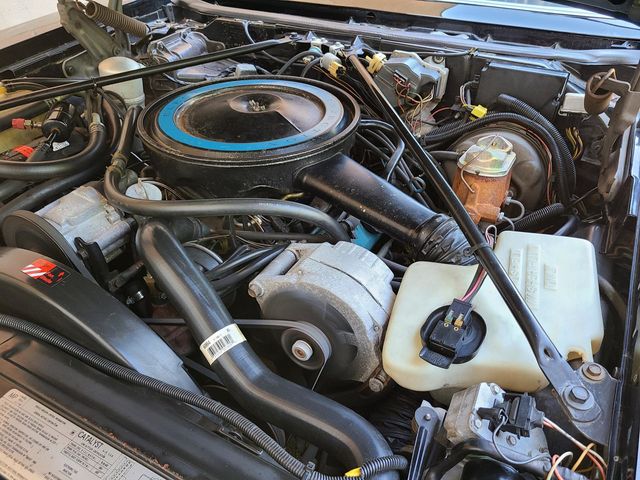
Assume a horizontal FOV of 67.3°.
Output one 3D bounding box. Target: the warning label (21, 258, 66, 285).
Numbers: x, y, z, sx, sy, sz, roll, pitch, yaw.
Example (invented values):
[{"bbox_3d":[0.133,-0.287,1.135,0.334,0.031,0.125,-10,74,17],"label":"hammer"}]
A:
[{"bbox_3d":[-0.366,0.043,0.640,0.063,0.002,0.026,19,44,23],"label":"warning label"}]

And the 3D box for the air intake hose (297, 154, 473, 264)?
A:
[{"bbox_3d":[0.106,-0.050,0.765,0.270,0.074,0.075,34,48,23],"label":"air intake hose"}]

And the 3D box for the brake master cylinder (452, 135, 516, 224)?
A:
[{"bbox_3d":[0.293,-0.108,0.855,0.083,0.112,0.140,19,41,23],"label":"brake master cylinder"}]

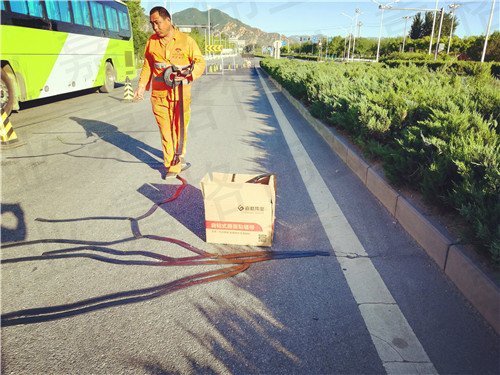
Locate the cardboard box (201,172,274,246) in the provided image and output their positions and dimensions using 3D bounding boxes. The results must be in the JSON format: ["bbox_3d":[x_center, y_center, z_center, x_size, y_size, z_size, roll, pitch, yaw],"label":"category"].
[{"bbox_3d":[-0.067,0.153,2.679,0.470,0.450,0.250,2,20,6],"label":"cardboard box"}]

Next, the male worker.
[{"bbox_3d":[-0.830,-0.966,3.956,0.680,1.700,0.480,7,21,19],"label":"male worker"}]

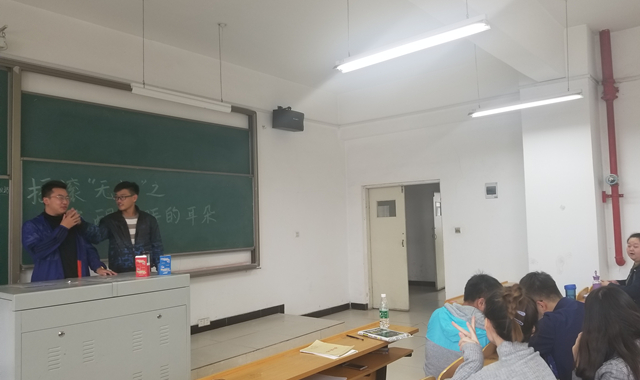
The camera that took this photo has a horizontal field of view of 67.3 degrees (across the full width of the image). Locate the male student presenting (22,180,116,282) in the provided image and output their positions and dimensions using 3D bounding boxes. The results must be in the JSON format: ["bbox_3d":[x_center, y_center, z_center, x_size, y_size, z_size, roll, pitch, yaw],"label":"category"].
[{"bbox_3d":[-1.956,0.775,3.737,0.460,1.678,0.570,-4,-4,37],"label":"male student presenting"}]

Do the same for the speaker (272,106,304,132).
[{"bbox_3d":[-0.498,-0.996,6.954,0.490,0.255,0.260,1,3,-35],"label":"speaker"}]

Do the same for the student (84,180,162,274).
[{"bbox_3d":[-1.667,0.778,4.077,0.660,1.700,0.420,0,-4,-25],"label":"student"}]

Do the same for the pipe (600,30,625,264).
[{"bbox_3d":[3.394,-0.511,5.577,0.190,2.720,0.190,-4,-5,40],"label":"pipe"}]

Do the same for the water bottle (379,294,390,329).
[{"bbox_3d":[0.422,0.790,3.137,0.064,0.232,0.064,-1,-4,0],"label":"water bottle"}]

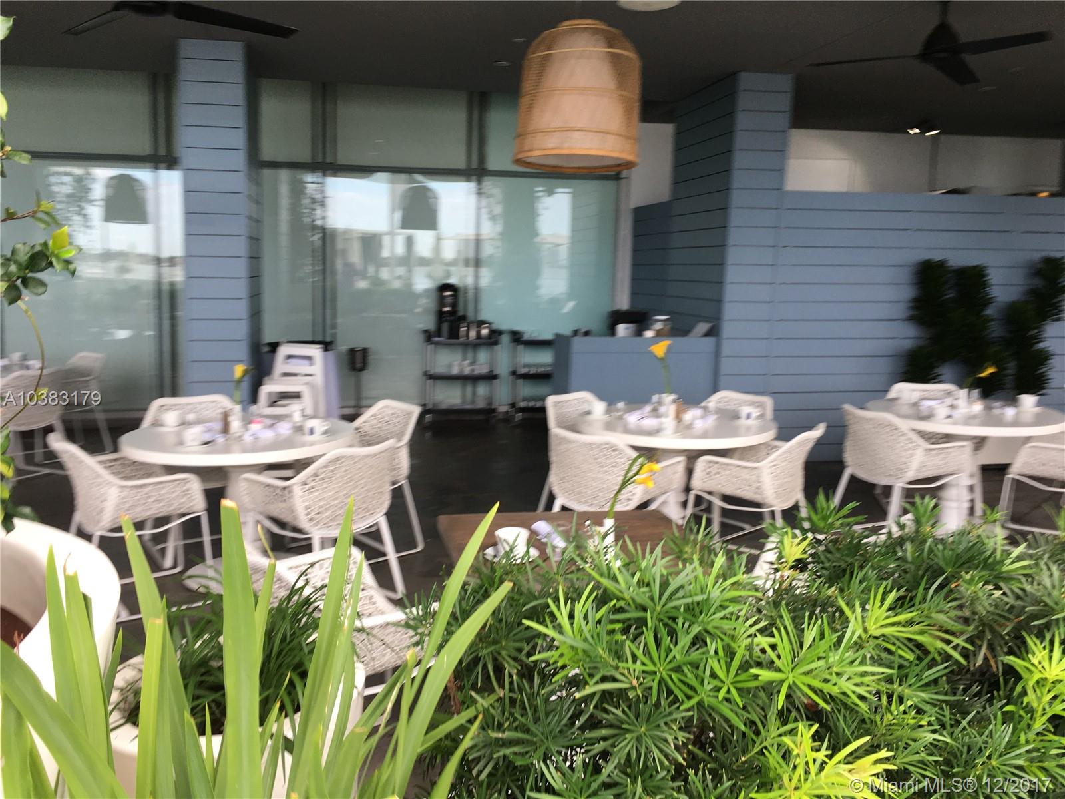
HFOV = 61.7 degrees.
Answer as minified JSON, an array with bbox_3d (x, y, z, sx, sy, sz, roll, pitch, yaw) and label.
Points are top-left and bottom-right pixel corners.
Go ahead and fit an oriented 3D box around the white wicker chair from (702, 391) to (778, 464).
[{"bbox_3d":[1.144,0.381,5.514,0.621,0.808,0.606,9,12,43],"label":"white wicker chair"}]

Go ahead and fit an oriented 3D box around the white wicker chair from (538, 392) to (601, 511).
[{"bbox_3d":[0.434,0.399,5.616,0.640,0.820,0.610,-7,11,-42],"label":"white wicker chair"}]

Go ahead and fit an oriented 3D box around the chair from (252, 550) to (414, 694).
[{"bbox_3d":[-0.624,0.775,2.792,0.606,0.808,0.621,-5,10,-34],"label":"chair"}]

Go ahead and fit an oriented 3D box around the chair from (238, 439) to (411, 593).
[{"bbox_3d":[-1.003,0.572,4.300,0.610,0.820,0.640,7,11,37],"label":"chair"}]

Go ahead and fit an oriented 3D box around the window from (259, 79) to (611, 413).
[{"bbox_3d":[-0.929,-1.574,9.521,3.821,3.344,0.120,-1,9,-11],"label":"window"}]

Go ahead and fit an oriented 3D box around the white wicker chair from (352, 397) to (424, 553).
[{"bbox_3d":[-0.970,0.440,5.014,0.621,0.808,0.606,9,12,43],"label":"white wicker chair"}]

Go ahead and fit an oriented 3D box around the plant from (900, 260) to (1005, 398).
[{"bbox_3d":[3.584,-0.543,7.556,0.820,1.261,0.420,-1,9,-11],"label":"plant"}]

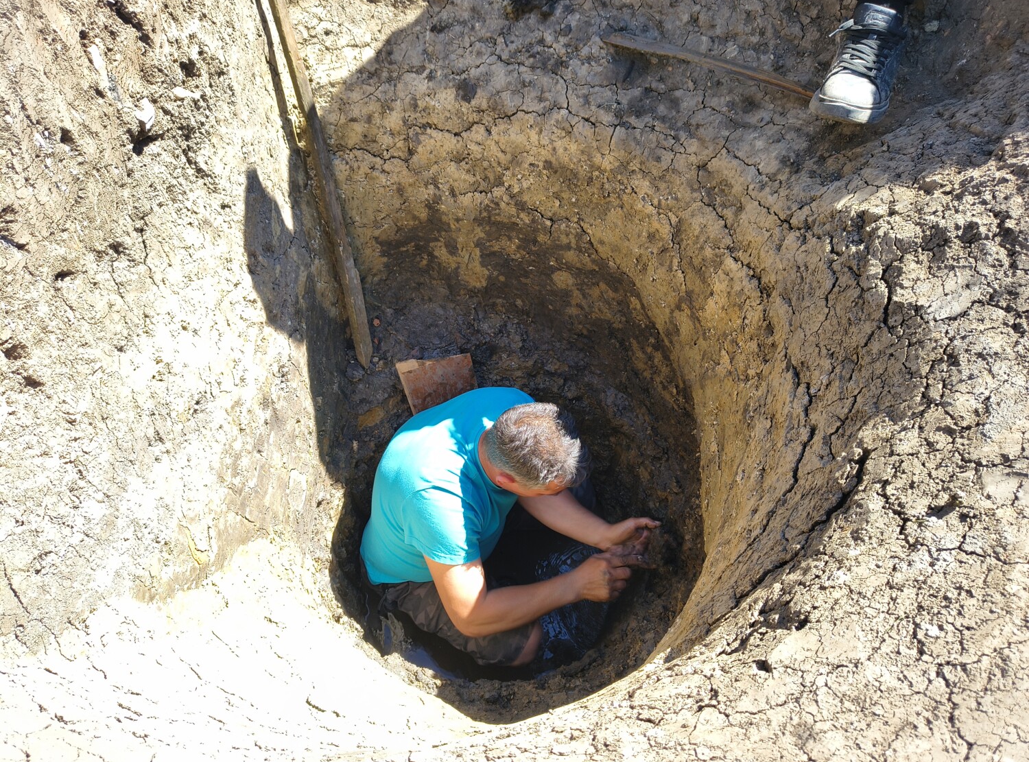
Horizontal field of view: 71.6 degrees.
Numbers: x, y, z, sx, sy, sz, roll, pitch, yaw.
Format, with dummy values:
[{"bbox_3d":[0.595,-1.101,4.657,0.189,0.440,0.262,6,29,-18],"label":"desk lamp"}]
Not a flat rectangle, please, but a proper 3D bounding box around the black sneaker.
[{"bbox_3d":[0.552,-0.521,1.131,0.107,0.118,0.290,18,50,14],"label":"black sneaker"}]

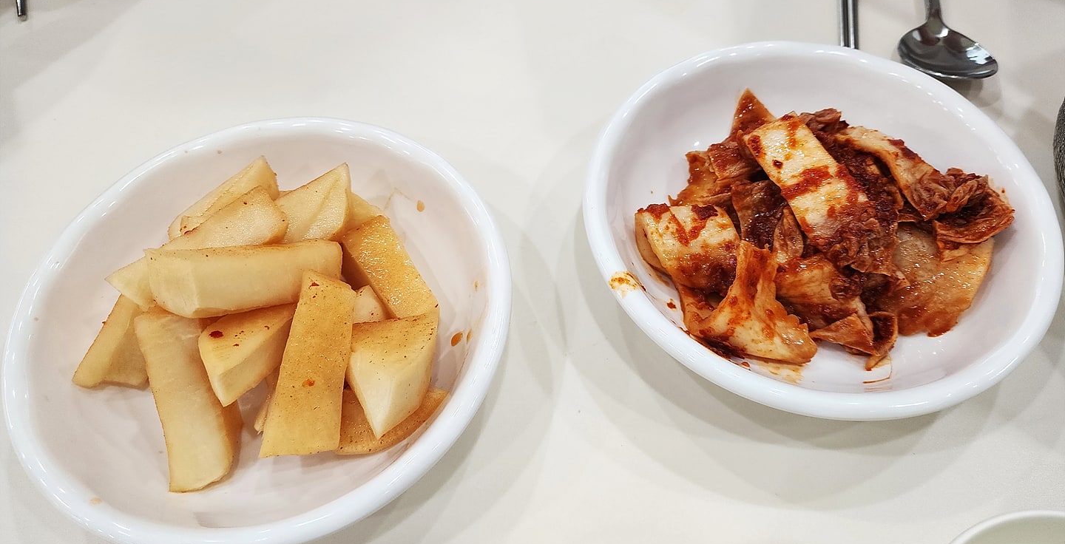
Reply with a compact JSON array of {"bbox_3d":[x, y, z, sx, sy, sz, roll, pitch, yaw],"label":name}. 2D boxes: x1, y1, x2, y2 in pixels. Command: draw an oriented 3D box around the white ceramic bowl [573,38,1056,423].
[{"bbox_3d":[0.097,-0.015,0.258,0.158,0.044,0.158,-1,59,1],"label":"white ceramic bowl"}]

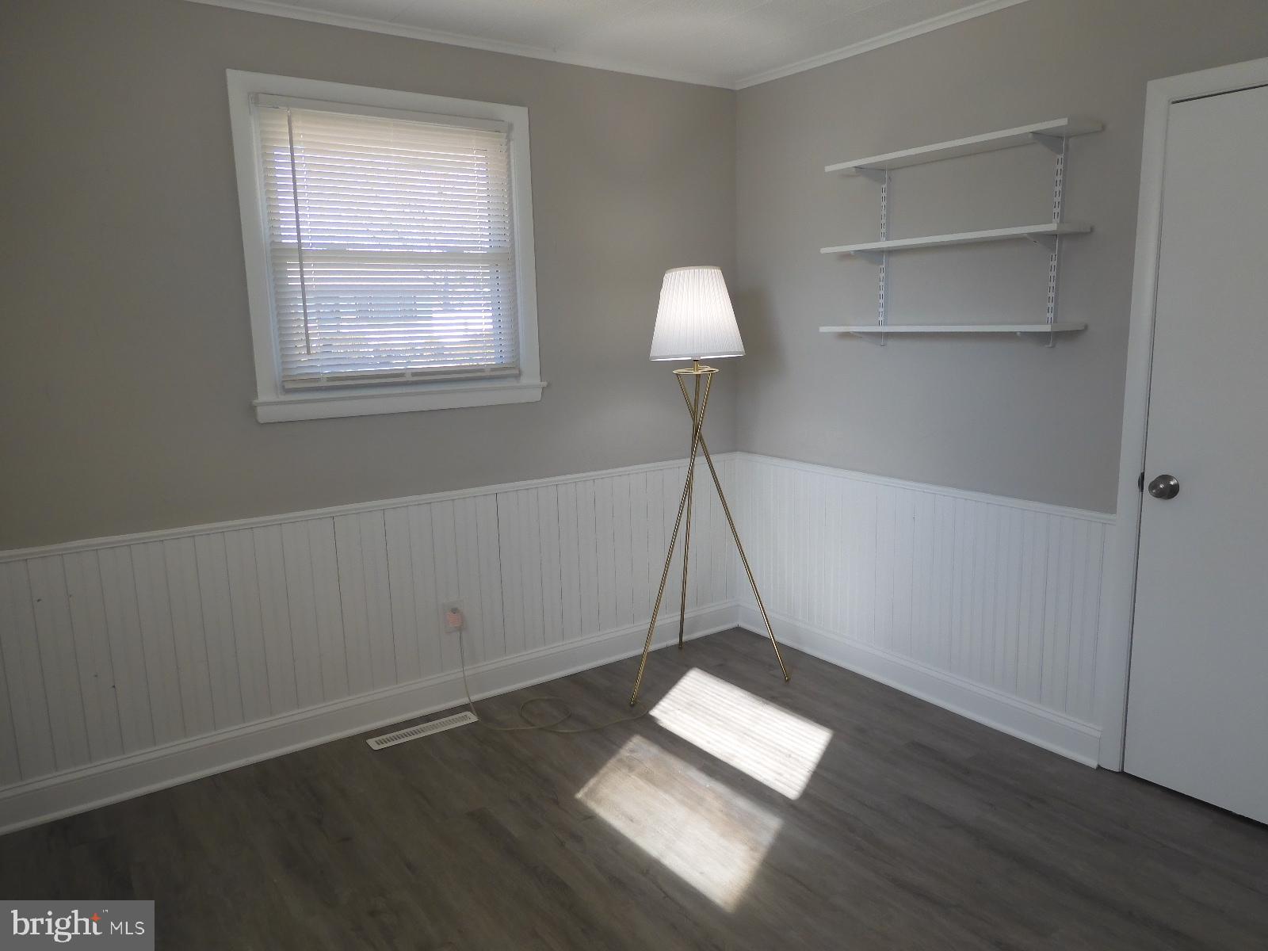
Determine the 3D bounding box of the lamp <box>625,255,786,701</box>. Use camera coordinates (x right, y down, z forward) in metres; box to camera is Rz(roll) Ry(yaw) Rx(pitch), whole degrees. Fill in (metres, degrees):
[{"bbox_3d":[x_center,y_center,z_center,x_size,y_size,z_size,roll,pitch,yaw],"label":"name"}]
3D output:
[{"bbox_3d":[0.219,0.012,3.566,0.668,1.645,0.525,-4,10,-17],"label":"lamp"}]

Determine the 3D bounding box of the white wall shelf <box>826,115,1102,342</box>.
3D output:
[{"bbox_3d":[1.035,-0.758,2.948,0.196,0.650,0.917,-8,12,-34],"label":"white wall shelf"}]

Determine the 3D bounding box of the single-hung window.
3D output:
[{"bbox_3d":[-0.813,-0.770,3.087,1.063,1.090,0.100,-8,12,-34],"label":"single-hung window"}]

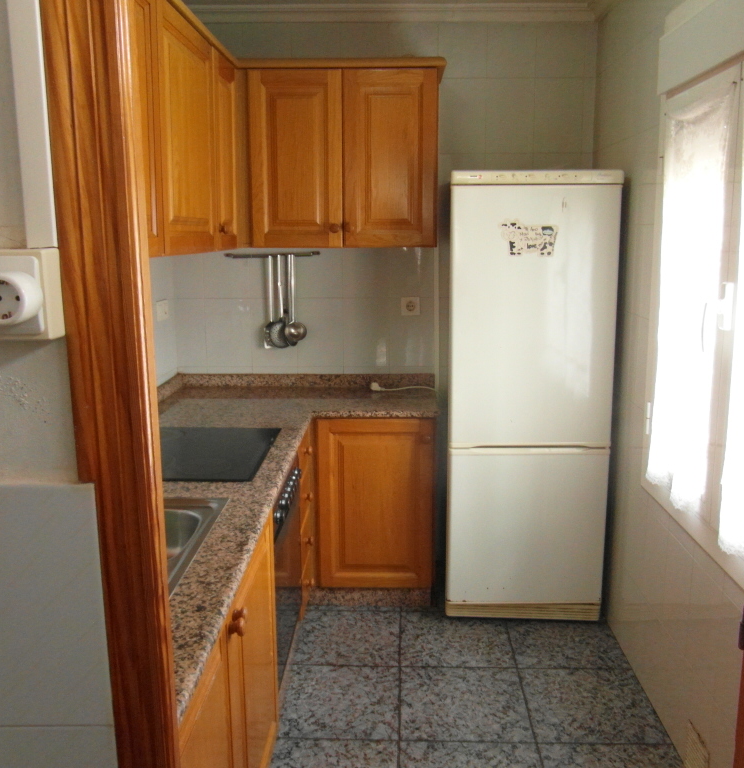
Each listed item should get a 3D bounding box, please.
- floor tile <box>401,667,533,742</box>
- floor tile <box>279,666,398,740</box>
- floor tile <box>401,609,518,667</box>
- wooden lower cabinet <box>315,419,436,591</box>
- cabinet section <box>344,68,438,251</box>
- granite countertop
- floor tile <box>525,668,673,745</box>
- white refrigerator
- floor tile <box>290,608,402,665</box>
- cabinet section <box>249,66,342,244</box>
[{"bbox_3d":[0.288,1.017,2.262,0.391,0.012,0.379,0,10,2],"label":"floor tile"},{"bbox_3d":[-0.103,1.017,2.274,0.391,0.012,0.379,0,10,2],"label":"floor tile"},{"bbox_3d":[0.300,0.949,2.639,0.391,0.012,0.386,0,10,2],"label":"floor tile"},{"bbox_3d":[0.024,0.424,2.999,0.452,0.687,0.520,0,10,2],"label":"wooden lower cabinet"},{"bbox_3d":[0.080,-0.901,2.908,0.361,0.659,0.360,0,12,2],"label":"cabinet section"},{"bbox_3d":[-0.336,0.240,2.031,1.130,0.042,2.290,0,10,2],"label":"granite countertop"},{"bbox_3d":[0.680,1.018,2.250,0.392,0.012,0.379,0,10,2],"label":"floor tile"},{"bbox_3d":[0.591,0.036,2.912,0.599,1.679,0.570,0,10,3],"label":"white refrigerator"},{"bbox_3d":[-0.091,0.949,2.650,0.391,0.012,0.386,0,10,2],"label":"floor tile"},{"bbox_3d":[-0.285,-0.902,2.922,0.368,0.659,0.360,0,12,2],"label":"cabinet section"}]

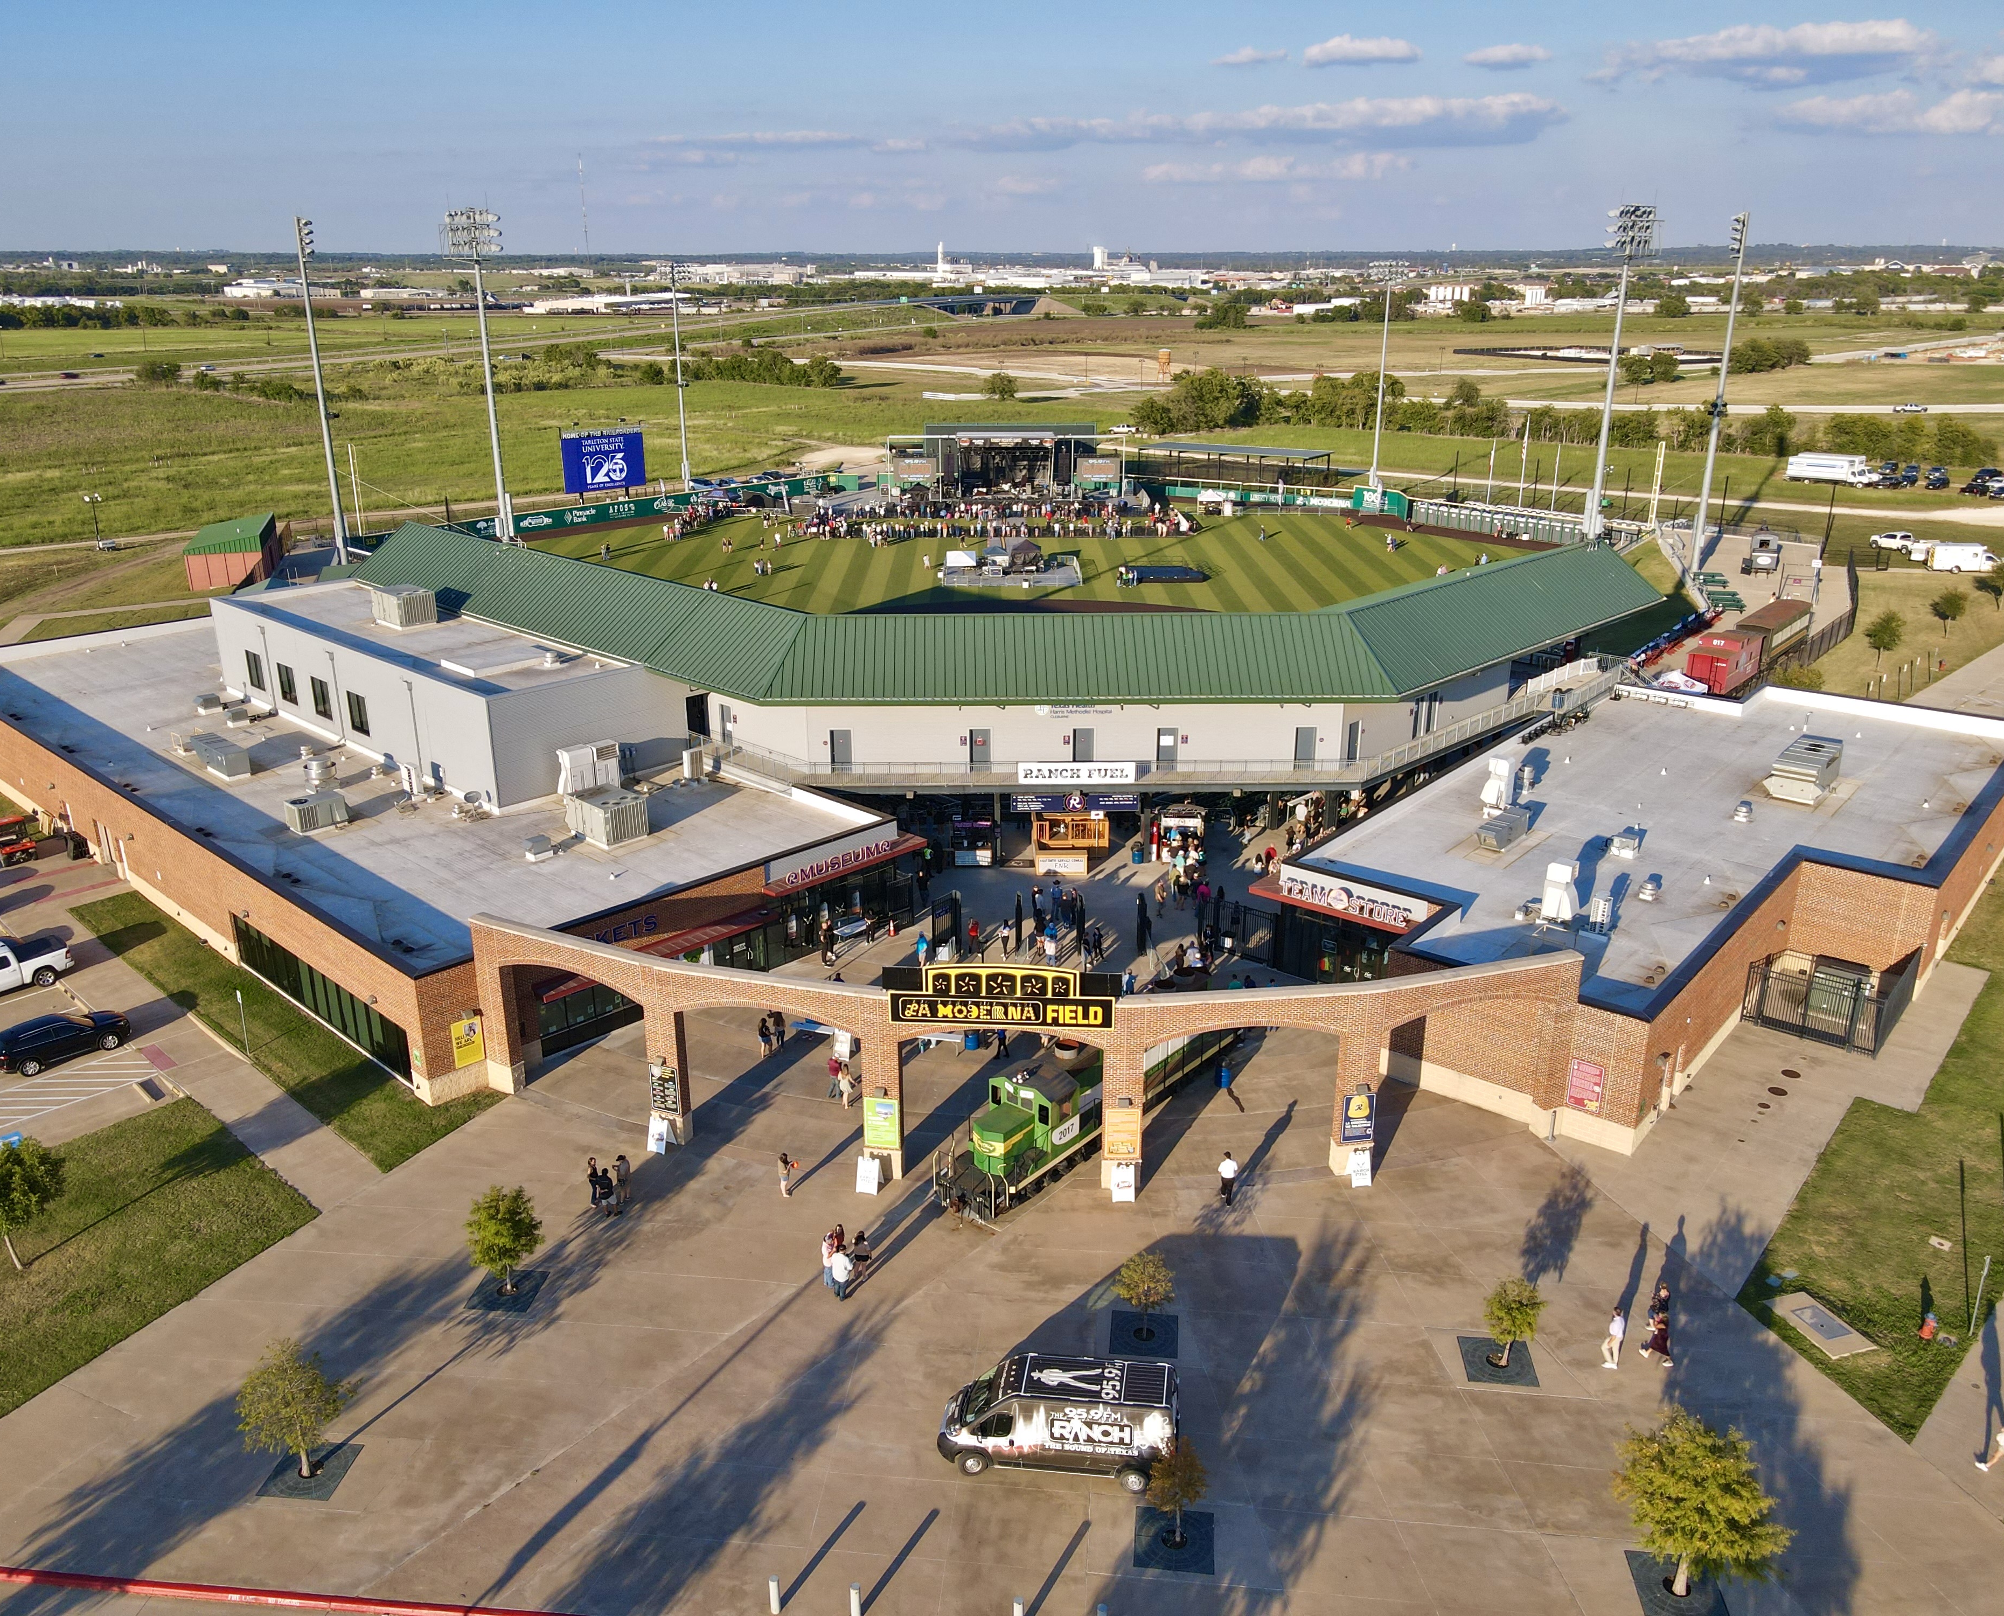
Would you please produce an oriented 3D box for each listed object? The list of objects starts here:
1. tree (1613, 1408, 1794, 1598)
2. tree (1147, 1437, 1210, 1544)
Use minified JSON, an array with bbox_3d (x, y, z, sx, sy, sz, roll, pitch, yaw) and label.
[{"bbox_3d":[15.562,15.860,33.483,3.528,4.560,3.528,0,20,0],"label":"tree"},{"bbox_3d":[4.095,15.951,34.774,1.500,2.950,1.500,0,20,0],"label":"tree"}]

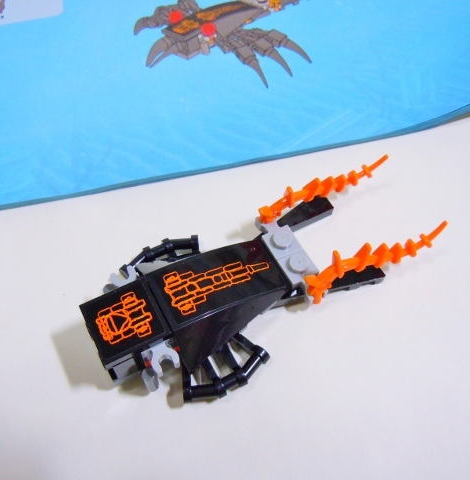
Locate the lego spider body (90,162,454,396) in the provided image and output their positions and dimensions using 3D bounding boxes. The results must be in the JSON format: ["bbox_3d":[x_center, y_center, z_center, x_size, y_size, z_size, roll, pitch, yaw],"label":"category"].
[{"bbox_3d":[0.008,0.006,0.142,0.093,0.022,0.046,-24,65,-16],"label":"lego spider body"}]

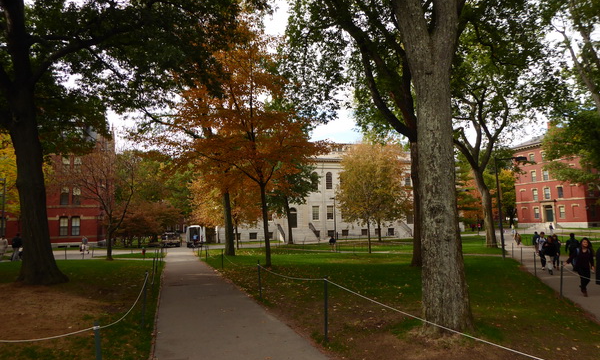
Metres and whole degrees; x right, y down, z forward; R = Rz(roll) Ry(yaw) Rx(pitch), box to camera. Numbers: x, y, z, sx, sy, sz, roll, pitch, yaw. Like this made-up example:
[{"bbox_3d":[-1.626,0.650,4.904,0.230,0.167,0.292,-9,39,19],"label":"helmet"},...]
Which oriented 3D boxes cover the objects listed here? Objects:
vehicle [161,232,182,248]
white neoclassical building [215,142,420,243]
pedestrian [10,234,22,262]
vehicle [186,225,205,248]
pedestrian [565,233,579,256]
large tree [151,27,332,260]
[{"bbox_3d":[-16.425,7.562,53.388,2.100,1.950,5.200,0,-6,-16],"label":"vehicle"},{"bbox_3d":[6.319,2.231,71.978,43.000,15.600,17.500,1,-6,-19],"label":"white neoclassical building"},{"bbox_3d":[-18.184,4.361,26.793,0.650,1.750,0.550,2,-7,-28],"label":"pedestrian"},{"bbox_3d":[-13.430,7.081,52.868,2.000,2.700,5.700,0,-6,-16],"label":"vehicle"},{"bbox_3d":[12.880,3.418,19.693,0.550,1.750,0.500,-4,-7,20],"label":"pedestrian"},{"bbox_3d":[-3.339,-2.300,23.351,9.400,14.000,9.200,-1,-6,0],"label":"large tree"}]

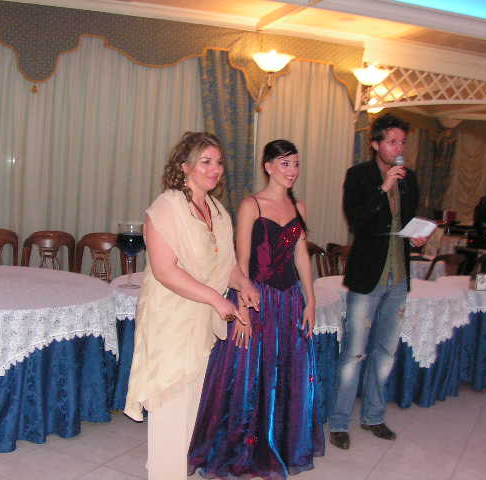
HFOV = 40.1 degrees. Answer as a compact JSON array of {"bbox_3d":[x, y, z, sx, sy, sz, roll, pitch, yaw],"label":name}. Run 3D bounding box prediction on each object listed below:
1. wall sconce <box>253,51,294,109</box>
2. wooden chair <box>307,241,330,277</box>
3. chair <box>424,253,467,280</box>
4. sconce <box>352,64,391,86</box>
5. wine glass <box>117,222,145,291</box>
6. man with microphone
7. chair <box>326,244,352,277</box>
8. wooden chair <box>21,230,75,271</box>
[{"bbox_3d":[0.261,-1.514,6.318,0.390,0.560,0.420,3,5,-19],"label":"wall sconce"},{"bbox_3d":[0.779,0.489,6.634,0.470,0.880,0.500,0,7,-45],"label":"wooden chair"},{"bbox_3d":[1.958,0.593,6.497,0.470,0.880,0.500,6,5,20],"label":"chair"},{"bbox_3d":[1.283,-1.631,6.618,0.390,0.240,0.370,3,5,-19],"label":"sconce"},{"bbox_3d":[-0.720,0.105,4.326,0.185,0.400,0.185,4,5,0],"label":"wine glass"},{"bbox_3d":[0.784,0.251,3.825,0.530,1.840,0.460,1,6,-38],"label":"man with microphone"},{"bbox_3d":[1.018,0.496,6.760,0.470,0.880,0.500,0,7,-45],"label":"chair"},{"bbox_3d":[-1.656,0.384,5.648,0.470,0.880,0.500,3,5,-19],"label":"wooden chair"}]

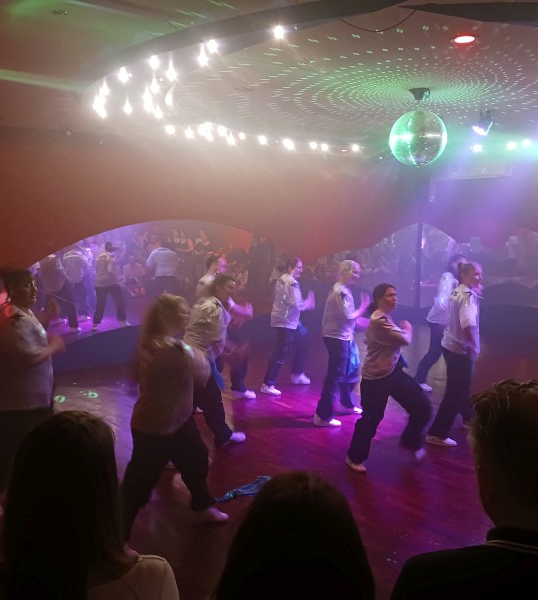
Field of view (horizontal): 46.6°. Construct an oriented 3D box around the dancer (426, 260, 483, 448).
[{"bbox_3d":[1.753,0.481,5.856,0.500,1.700,0.540,0,6,-8],"label":"dancer"}]

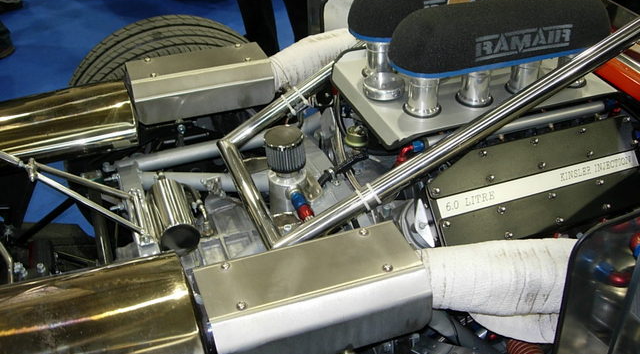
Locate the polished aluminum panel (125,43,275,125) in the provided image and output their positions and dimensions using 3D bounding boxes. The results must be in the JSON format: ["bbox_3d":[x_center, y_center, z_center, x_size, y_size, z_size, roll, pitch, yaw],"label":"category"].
[{"bbox_3d":[-0.286,-0.231,1.685,0.319,0.104,0.174,-12,35,-16],"label":"polished aluminum panel"}]

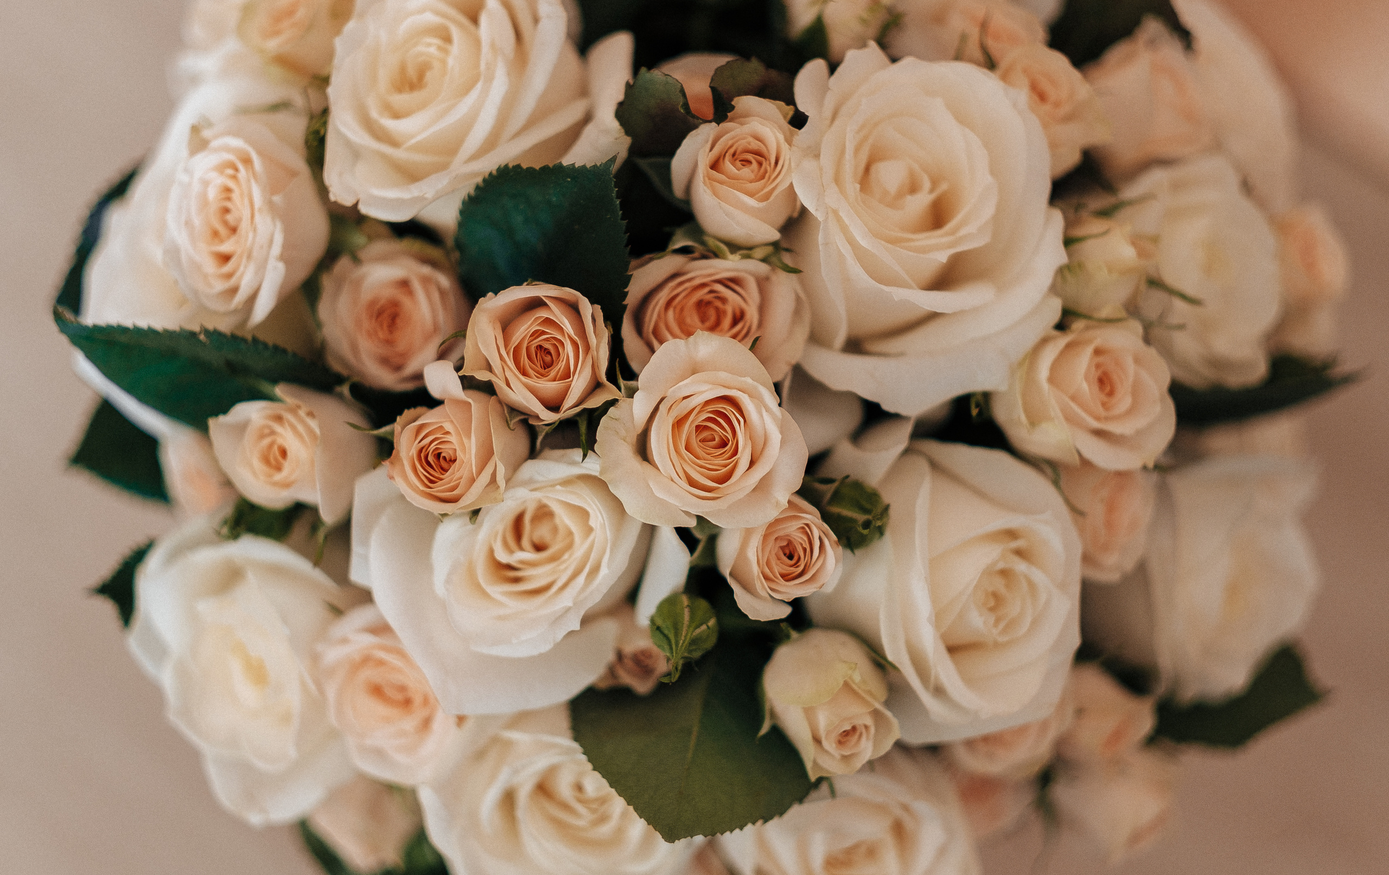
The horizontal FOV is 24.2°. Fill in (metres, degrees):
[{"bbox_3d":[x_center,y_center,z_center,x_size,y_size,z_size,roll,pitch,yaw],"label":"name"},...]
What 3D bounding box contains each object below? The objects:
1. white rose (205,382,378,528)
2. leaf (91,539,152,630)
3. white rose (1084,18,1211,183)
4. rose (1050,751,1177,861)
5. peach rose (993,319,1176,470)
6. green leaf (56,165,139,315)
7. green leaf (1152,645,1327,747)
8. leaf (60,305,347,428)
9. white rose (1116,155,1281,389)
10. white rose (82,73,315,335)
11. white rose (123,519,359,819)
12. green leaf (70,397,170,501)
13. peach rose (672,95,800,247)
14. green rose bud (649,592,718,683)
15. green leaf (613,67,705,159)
[{"bbox_3d":[-0.100,0.004,0.803,0.038,0.034,0.037,0,0,25],"label":"white rose"},{"bbox_3d":[-0.154,0.042,0.922,0.042,0.034,0.011,-3,5,24],"label":"leaf"},{"bbox_3d":[0.126,-0.094,0.902,0.042,0.043,0.047,7,73,-23],"label":"white rose"},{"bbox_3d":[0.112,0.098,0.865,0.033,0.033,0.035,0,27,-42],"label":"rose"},{"bbox_3d":[0.097,-0.010,0.805,0.043,0.037,0.038,0,-7,-23],"label":"peach rose"},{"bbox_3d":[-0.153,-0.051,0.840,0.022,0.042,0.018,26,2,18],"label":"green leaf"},{"bbox_3d":[0.154,0.073,0.925,0.054,0.036,0.013,0,15,-18],"label":"green leaf"},{"bbox_3d":[-0.131,-0.020,0.855,0.075,0.012,0.040,8,62,23],"label":"leaf"},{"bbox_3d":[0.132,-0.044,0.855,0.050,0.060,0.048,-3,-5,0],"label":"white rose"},{"bbox_3d":[-0.132,-0.062,0.870,0.066,0.055,0.066,0,78,26],"label":"white rose"},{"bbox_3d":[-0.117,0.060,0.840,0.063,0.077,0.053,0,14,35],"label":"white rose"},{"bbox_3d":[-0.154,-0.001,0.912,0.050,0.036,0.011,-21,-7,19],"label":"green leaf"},{"bbox_3d":[0.010,-0.065,0.785,0.031,0.034,0.035,0,68,-5],"label":"peach rose"},{"bbox_3d":[-0.003,0.050,0.812,0.018,0.022,0.018,3,24,-1],"label":"green rose bud"},{"bbox_3d":[-0.009,-0.083,0.832,0.025,0.011,0.027,-29,72,-4],"label":"green leaf"}]

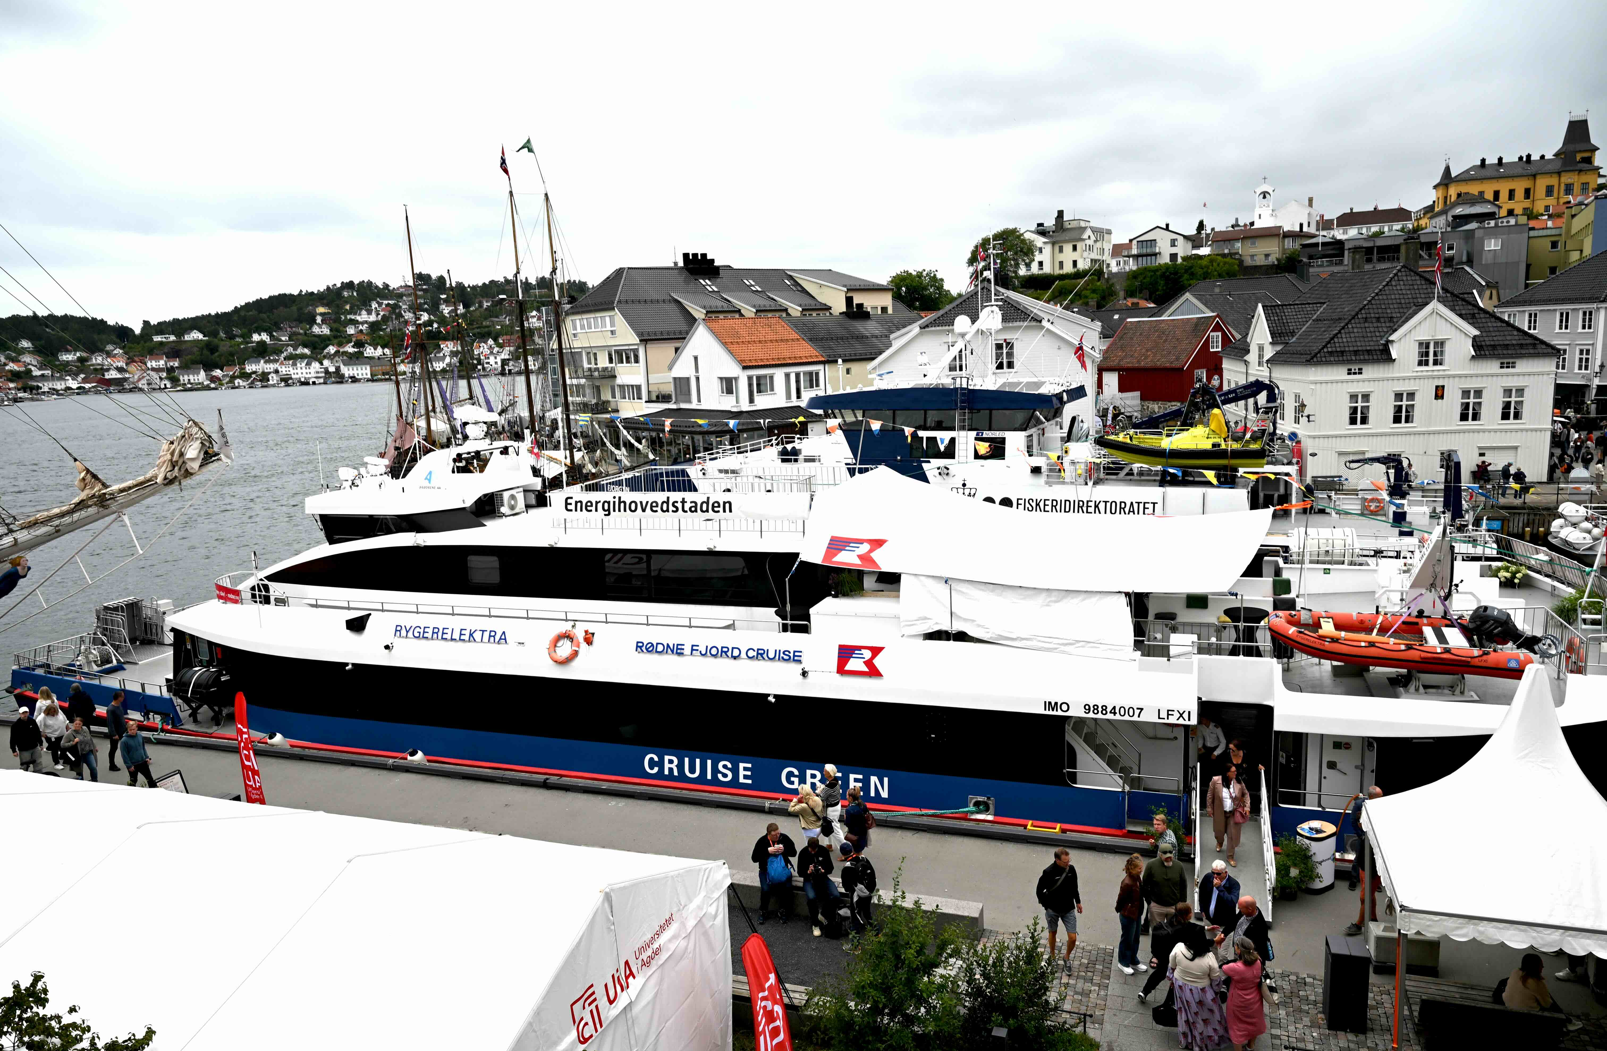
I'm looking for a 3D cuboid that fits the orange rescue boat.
[{"bbox_3d":[10.125,1.934,18.482,4.100,1.020,1.850,2,12,27],"label":"orange rescue boat"}]

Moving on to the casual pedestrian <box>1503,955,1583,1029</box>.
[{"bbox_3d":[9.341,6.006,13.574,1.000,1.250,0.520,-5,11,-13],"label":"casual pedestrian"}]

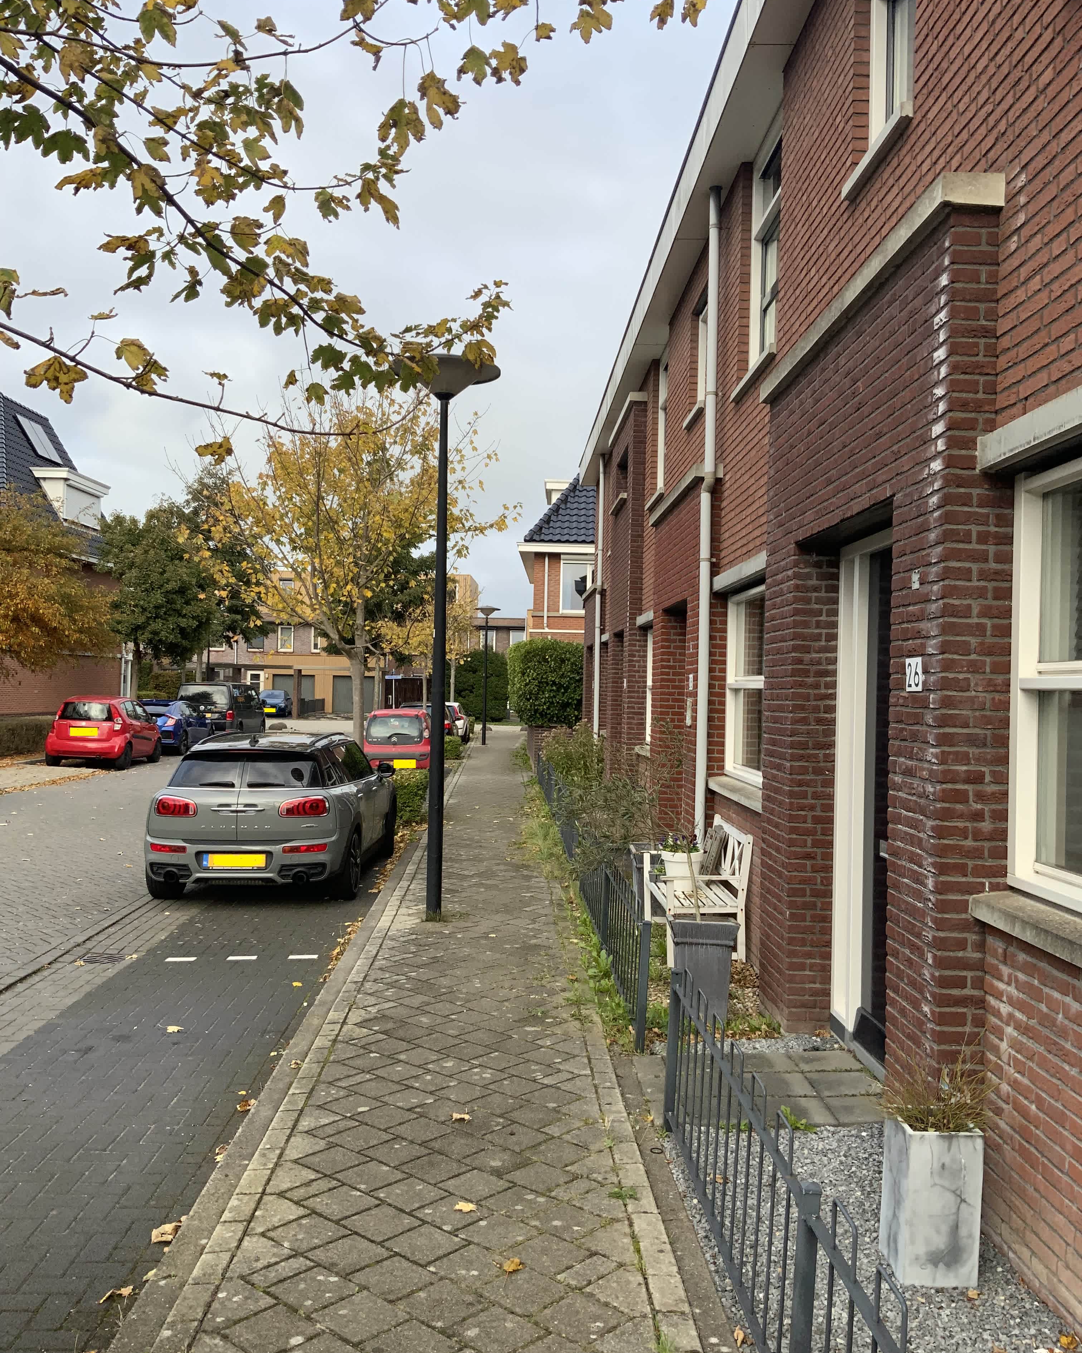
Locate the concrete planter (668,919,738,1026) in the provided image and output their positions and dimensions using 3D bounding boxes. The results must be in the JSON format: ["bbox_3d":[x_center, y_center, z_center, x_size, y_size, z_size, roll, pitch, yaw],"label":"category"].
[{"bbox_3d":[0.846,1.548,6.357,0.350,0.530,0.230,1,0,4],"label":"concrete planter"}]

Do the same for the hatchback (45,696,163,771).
[{"bbox_3d":[-9.830,1.216,27.398,1.700,1.580,3.720,1,0,-2],"label":"hatchback"}]

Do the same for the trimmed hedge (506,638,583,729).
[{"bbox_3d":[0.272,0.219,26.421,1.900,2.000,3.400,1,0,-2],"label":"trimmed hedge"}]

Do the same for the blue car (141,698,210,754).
[{"bbox_3d":[-10.496,1.374,33.890,1.800,1.430,4.450,1,0,-1],"label":"blue car"}]

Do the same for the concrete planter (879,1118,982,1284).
[{"bbox_3d":[1.188,1.589,3.710,0.223,0.455,0.223,1,0,-2],"label":"concrete planter"}]

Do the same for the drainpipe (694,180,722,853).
[{"bbox_3d":[1.266,-0.943,9.192,0.110,5.530,0.110,1,0,-2],"label":"drainpipe"}]

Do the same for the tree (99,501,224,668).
[{"bbox_3d":[-10.337,-1.368,32.203,3.600,6.650,3.600,1,0,-2],"label":"tree"}]

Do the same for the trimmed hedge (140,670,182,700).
[{"bbox_3d":[-14.750,0.952,48.000,2.700,2.350,1.200,1,0,-2],"label":"trimmed hedge"}]

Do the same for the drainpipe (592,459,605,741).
[{"bbox_3d":[0.956,-0.846,20.111,0.109,5.594,0.089,1,0,-2],"label":"drainpipe"}]

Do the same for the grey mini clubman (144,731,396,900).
[{"bbox_3d":[-2.537,1.244,11.977,1.830,1.430,4.250,1,0,-1],"label":"grey mini clubman"}]

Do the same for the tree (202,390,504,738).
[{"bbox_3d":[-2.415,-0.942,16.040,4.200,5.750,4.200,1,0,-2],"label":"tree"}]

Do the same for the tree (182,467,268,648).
[{"bbox_3d":[-12.094,-2.754,43.996,4.600,9.800,4.600,1,0,-2],"label":"tree"}]

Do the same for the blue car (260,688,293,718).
[{"bbox_3d":[-15.129,1.501,68.987,1.800,1.450,4.200,1,0,-6],"label":"blue car"}]

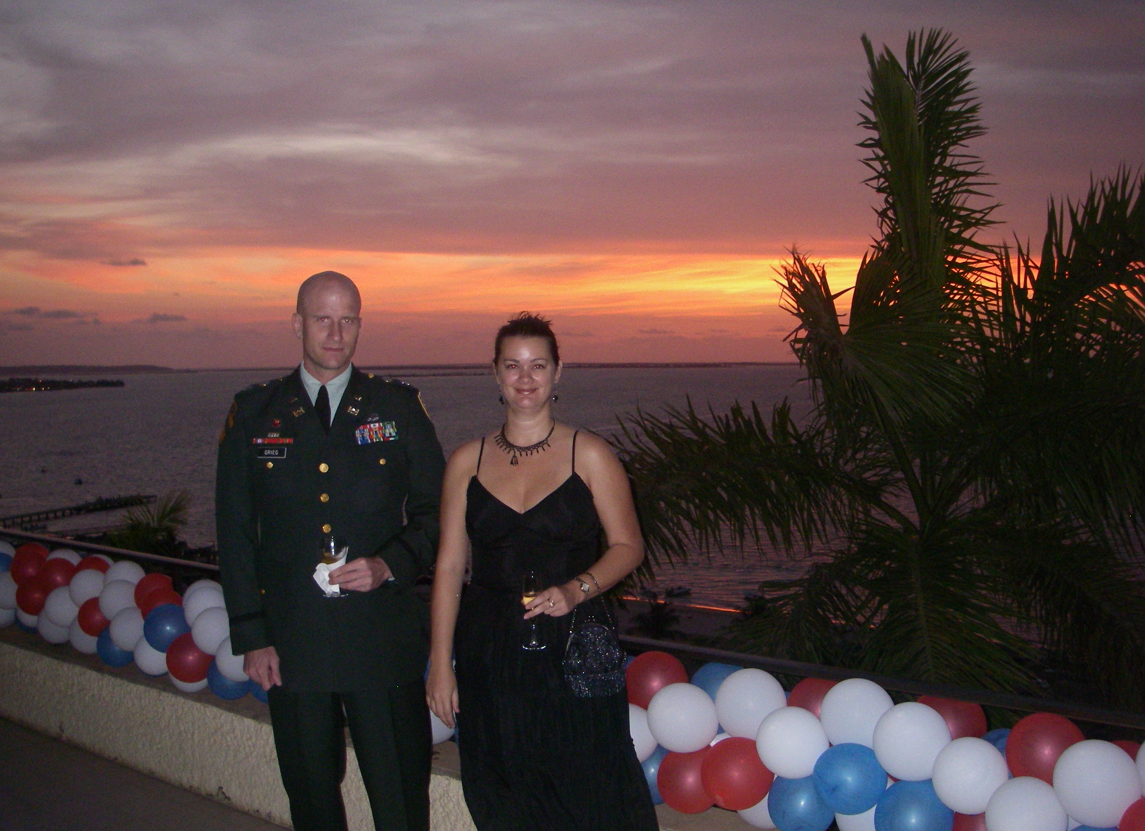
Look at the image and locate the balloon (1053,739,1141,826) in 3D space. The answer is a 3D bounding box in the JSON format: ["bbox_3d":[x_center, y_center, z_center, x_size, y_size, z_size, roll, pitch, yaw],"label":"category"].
[{"bbox_3d":[1.156,0.811,2.770,0.195,0.203,0.195,-1,2,0],"label":"balloon"}]

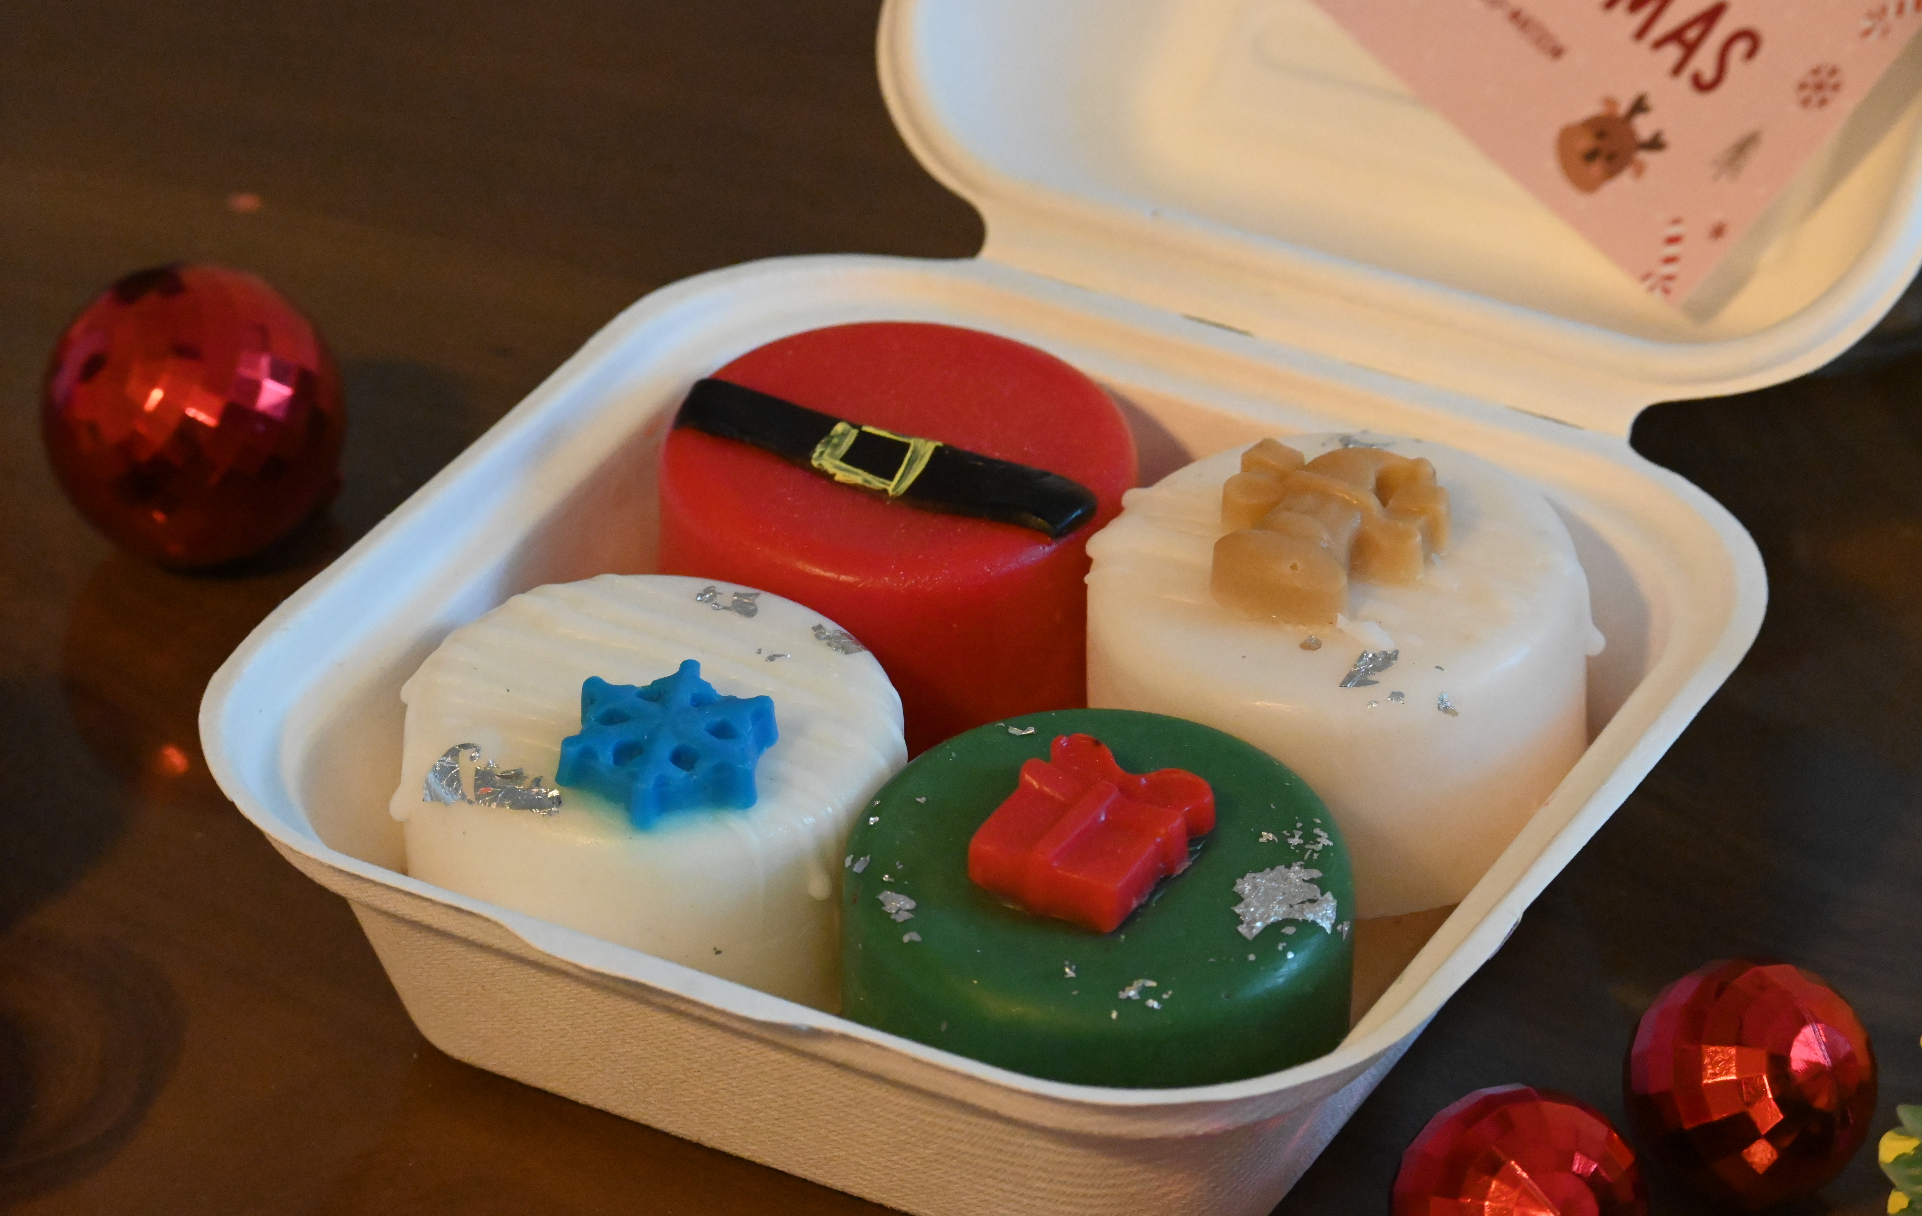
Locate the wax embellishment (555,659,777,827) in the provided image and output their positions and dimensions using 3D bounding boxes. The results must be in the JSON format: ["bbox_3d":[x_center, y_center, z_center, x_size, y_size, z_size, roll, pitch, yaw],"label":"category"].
[{"bbox_3d":[-0.035,0.016,0.949,0.024,0.006,0.027,5,33,7],"label":"wax embellishment"}]

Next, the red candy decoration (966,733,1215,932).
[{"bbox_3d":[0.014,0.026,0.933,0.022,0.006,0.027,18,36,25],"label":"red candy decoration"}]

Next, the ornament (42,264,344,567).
[{"bbox_3d":[-0.101,-0.025,1.057,0.040,0.040,0.040,0,32,0],"label":"ornament"}]

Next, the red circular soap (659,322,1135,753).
[{"bbox_3d":[-0.008,-0.008,1.024,0.061,0.035,0.061,0,32,0],"label":"red circular soap"}]

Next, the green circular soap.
[{"bbox_3d":[0.016,0.041,0.947,0.060,0.034,0.060,0,32,0],"label":"green circular soap"}]

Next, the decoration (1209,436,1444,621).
[{"bbox_3d":[0.045,-0.010,0.990,0.029,0.006,0.031,11,34,17],"label":"decoration"}]

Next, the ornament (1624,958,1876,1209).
[{"bbox_3d":[0.093,0.056,0.940,0.029,0.029,0.029,0,32,0],"label":"ornament"}]

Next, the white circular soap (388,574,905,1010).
[{"bbox_3d":[-0.037,0.025,0.972,0.061,0.034,0.061,0,32,0],"label":"white circular soap"}]

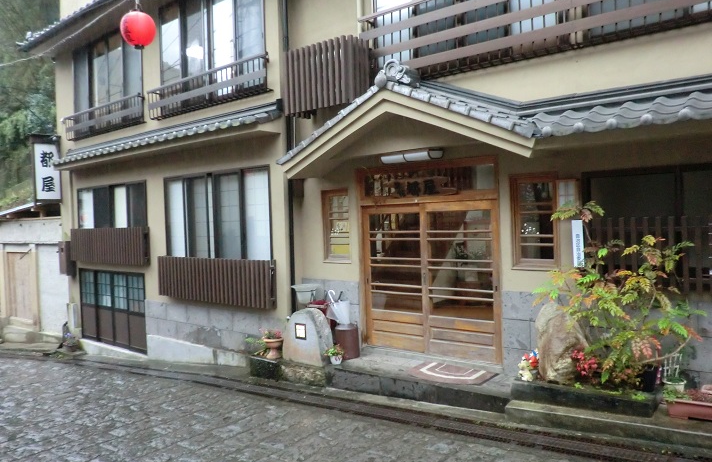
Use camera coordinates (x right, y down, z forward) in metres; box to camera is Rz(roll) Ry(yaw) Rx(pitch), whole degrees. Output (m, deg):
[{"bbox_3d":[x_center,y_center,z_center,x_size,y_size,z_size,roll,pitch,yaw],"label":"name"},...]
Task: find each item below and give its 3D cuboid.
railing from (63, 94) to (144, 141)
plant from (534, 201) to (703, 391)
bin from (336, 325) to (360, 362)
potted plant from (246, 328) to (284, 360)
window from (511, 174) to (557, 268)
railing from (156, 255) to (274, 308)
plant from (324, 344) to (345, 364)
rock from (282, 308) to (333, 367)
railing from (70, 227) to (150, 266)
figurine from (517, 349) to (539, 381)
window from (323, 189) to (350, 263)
[{"bbox_3d":[-4.790,-2.071,10.130,2.850,0.500,0.200,-1,2,38],"label":"railing"},{"bbox_3d":[2.212,0.567,4.666,1.350,1.600,0.950,-1,2,38],"label":"plant"},{"bbox_3d":[-0.096,1.373,6.613,0.300,0.390,0.300,-2,2,0],"label":"bin"},{"bbox_3d":[-1.227,1.502,7.285,0.460,0.400,0.380,-1,2,38],"label":"potted plant"},{"bbox_3d":[1.834,-0.088,5.511,0.480,0.970,0.110,-1,2,38],"label":"window"},{"bbox_3d":[-2.225,0.749,8.306,2.750,0.670,0.170,-1,2,38],"label":"railing"},{"bbox_3d":[-0.239,1.469,6.439,0.210,0.220,0.210,-1,2,38],"label":"plant"},{"bbox_3d":[-0.605,1.281,6.639,0.720,0.640,0.330,-1,2,38],"label":"rock"},{"bbox_3d":[-4.755,0.279,10.273,2.780,0.665,0.170,-1,2,38],"label":"railing"},{"bbox_3d":[1.550,1.207,4.833,0.160,0.275,0.150,-1,1,37],"label":"figurine"},{"bbox_3d":[-0.261,-0.058,7.165,0.475,0.980,0.110,-1,2,38],"label":"window"}]

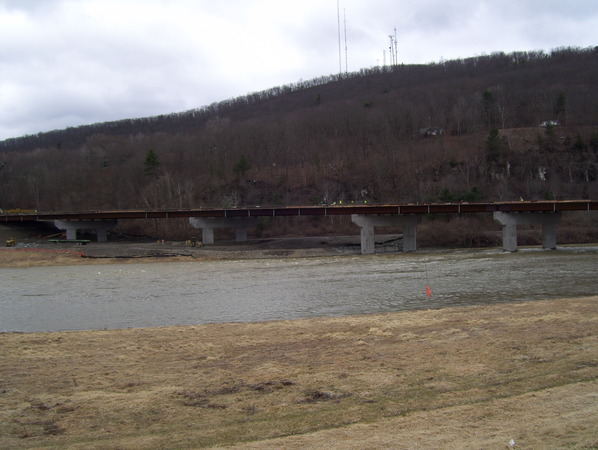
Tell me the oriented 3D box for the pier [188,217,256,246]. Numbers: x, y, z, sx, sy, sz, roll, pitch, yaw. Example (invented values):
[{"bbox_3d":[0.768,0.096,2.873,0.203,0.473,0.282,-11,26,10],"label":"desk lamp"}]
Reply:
[{"bbox_3d":[-22.113,1.648,180.000,19.000,7.900,2.000,-1,-1,-20],"label":"pier"}]

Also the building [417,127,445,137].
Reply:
[{"bbox_3d":[85.113,-60.061,400.000,15.500,5.300,9.500,-2,-1,11],"label":"building"}]

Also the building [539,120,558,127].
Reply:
[{"bbox_3d":[168.283,-68.460,420.000,12.500,3.900,8.000,-2,-1,17],"label":"building"}]

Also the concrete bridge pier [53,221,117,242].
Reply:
[{"bbox_3d":[-67.728,2.003,198.000,18.600,7.100,2.000,-1,-1,-20],"label":"concrete bridge pier"}]

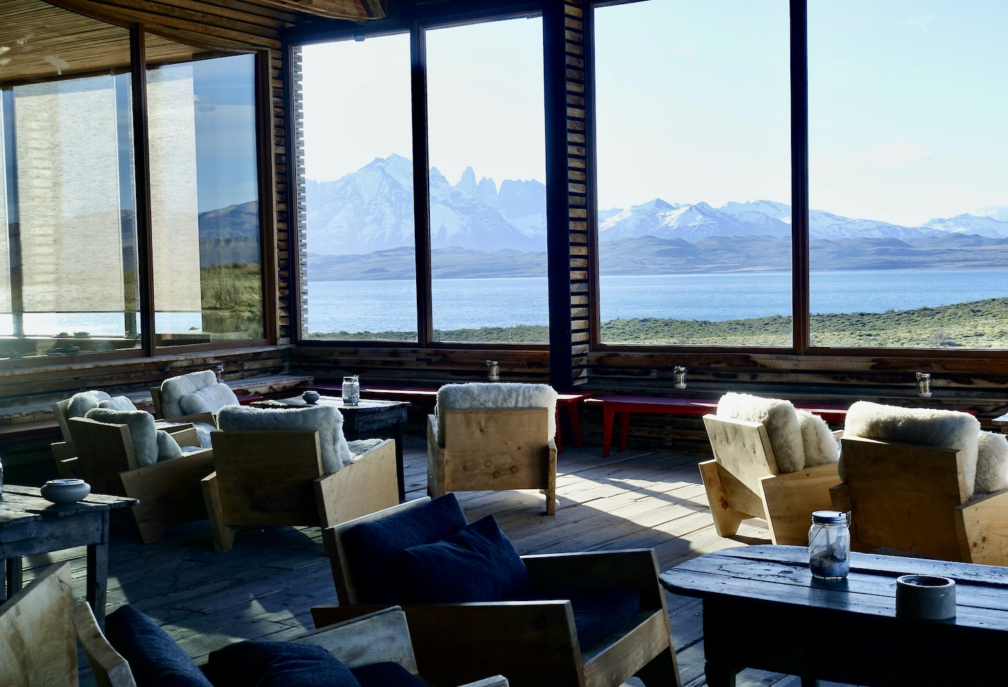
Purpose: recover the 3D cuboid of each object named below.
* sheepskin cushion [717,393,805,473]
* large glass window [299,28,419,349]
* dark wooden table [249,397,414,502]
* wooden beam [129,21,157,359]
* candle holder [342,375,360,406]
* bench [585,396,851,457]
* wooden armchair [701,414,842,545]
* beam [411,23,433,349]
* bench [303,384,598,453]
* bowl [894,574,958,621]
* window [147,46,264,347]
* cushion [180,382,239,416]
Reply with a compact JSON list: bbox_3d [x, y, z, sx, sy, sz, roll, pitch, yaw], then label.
[{"bbox_3d":[1.362,0.499,6.800,0.190,0.420,0.580,-18,8,-15],"label":"sheepskin cushion"},{"bbox_3d":[-1.452,-1.476,12.425,1.420,2.920,0.080,1,4,32],"label":"large glass window"},{"bbox_3d":[-1.101,0.687,8.367,1.080,0.600,0.575,1,4,35],"label":"dark wooden table"},{"bbox_3d":[-3.199,-1.339,11.433,0.080,2.943,0.100,-4,4,-36],"label":"wooden beam"},{"bbox_3d":[-0.977,0.301,8.210,0.112,0.180,0.112,-2,3,-10],"label":"candle holder"},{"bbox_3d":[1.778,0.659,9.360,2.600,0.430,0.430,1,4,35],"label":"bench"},{"bbox_3d":[1.554,0.694,6.601,0.870,0.680,0.690,-2,3,-17],"label":"wooden armchair"},{"bbox_3d":[-0.735,-1.398,11.470,0.105,2.850,0.095,1,4,34],"label":"beam"},{"bbox_3d":[-0.585,0.637,11.437,3.000,0.430,0.450,1,4,33],"label":"bench"},{"bbox_3d":[1.044,0.628,3.186,0.150,0.084,0.150,-1,3,0],"label":"bowl"},{"bbox_3d":[-2.868,-1.434,12.398,0.080,2.880,1.330,1,4,36],"label":"window"},{"bbox_3d":[-2.145,0.430,9.378,0.145,0.310,0.410,-30,-15,35],"label":"cushion"}]

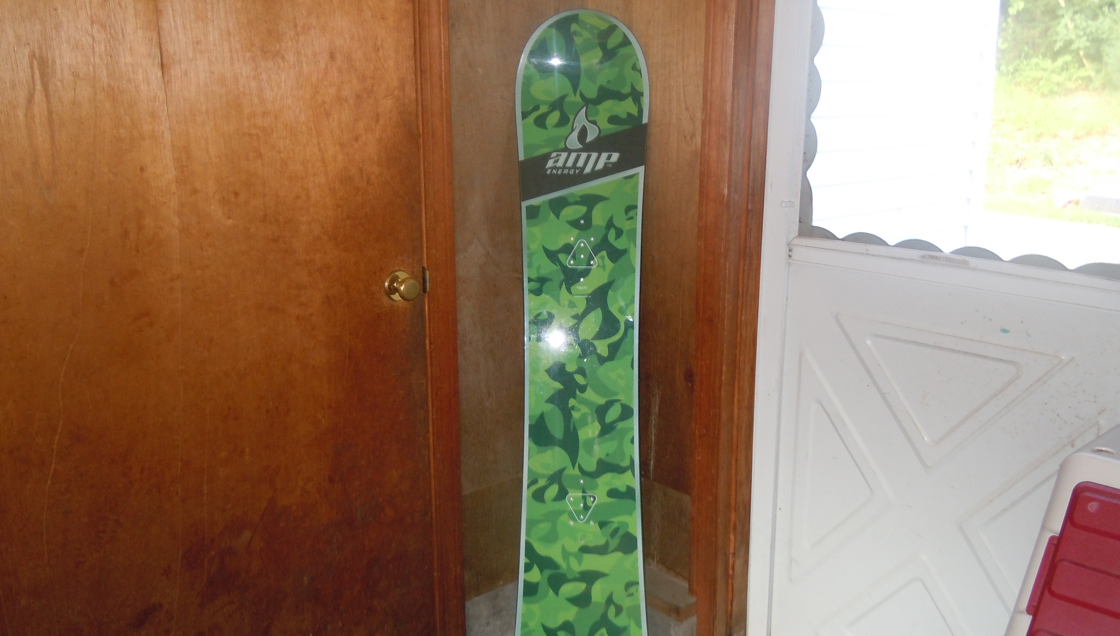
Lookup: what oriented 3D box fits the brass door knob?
[{"bbox_3d":[-0.315,-0.061,1.980,0.065,0.065,0.056,-12,18,-41],"label":"brass door knob"}]

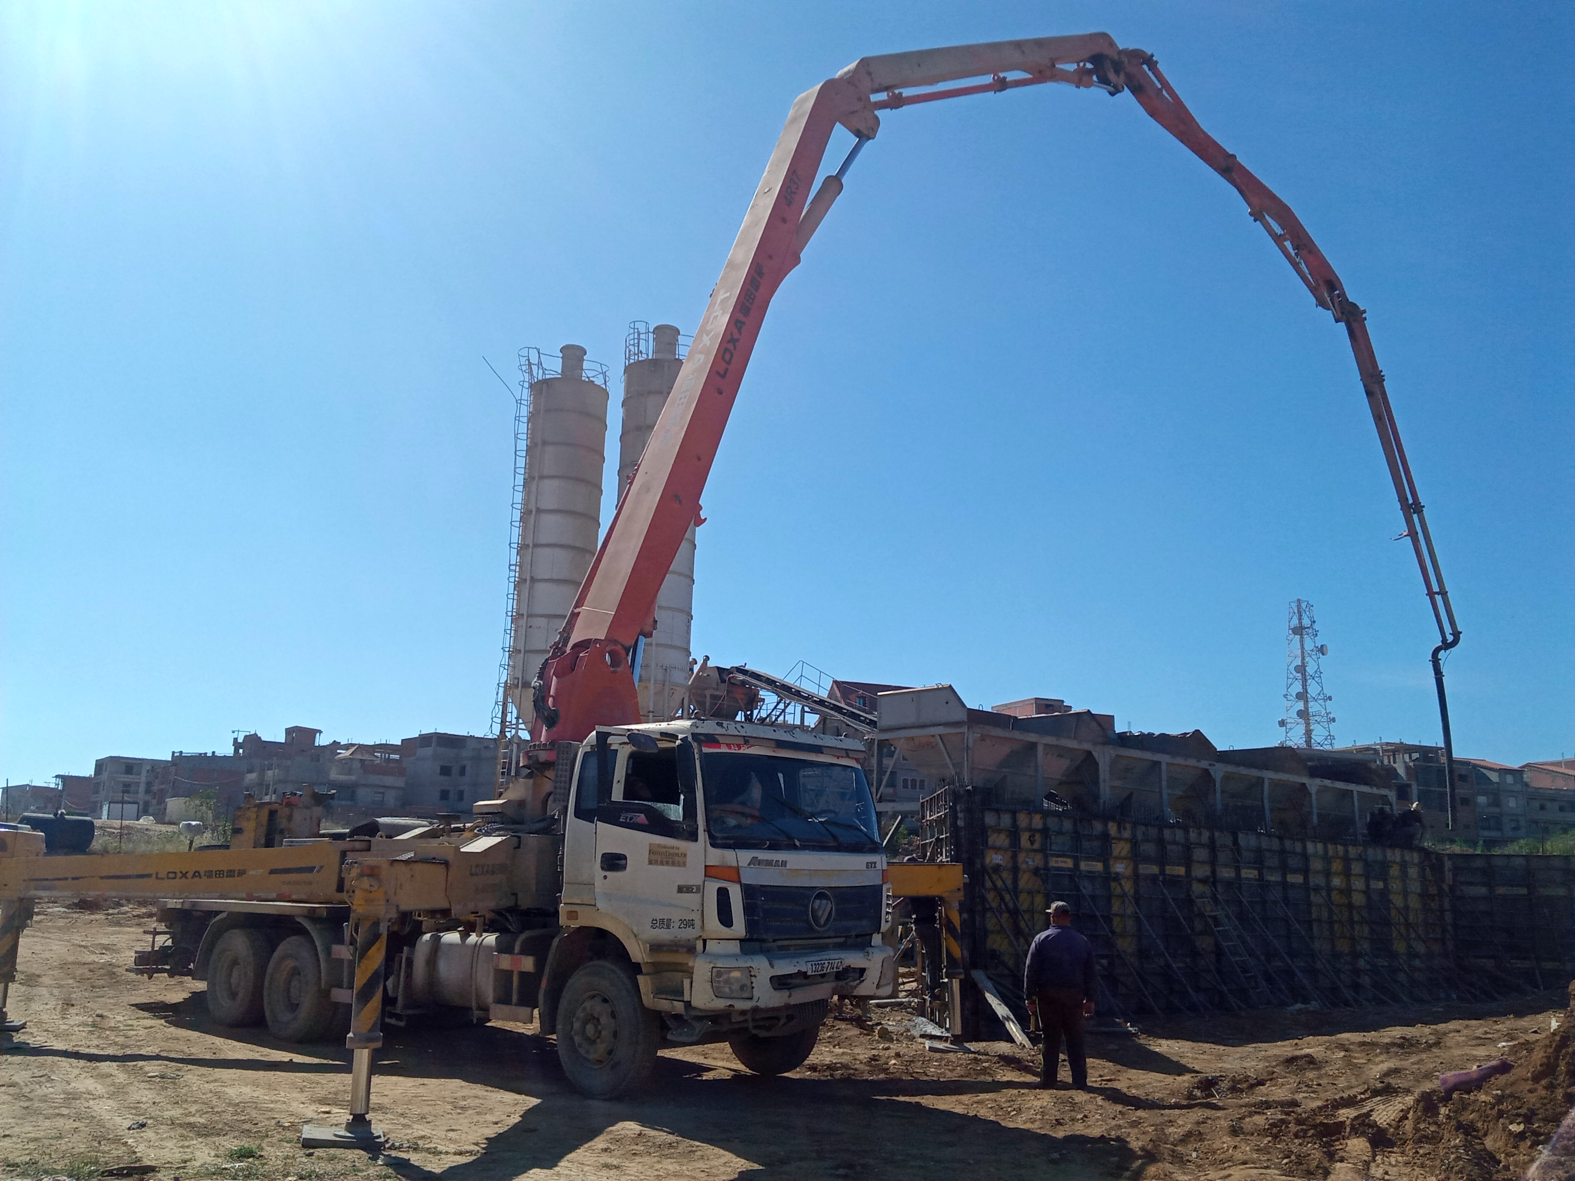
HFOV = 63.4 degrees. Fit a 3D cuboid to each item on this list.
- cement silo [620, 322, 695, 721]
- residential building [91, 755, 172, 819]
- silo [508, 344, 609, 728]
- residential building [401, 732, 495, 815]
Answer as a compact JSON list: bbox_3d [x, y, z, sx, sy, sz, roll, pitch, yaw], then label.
[{"bbox_3d":[-4.621,-1.434,44.490,2.900,16.950,2.900,2,-14,0],"label":"cement silo"},{"bbox_3d":[-100.226,30.863,194.697,8.600,9.400,9.500,11,-17,-34],"label":"residential building"},{"bbox_3d":[-8.276,-1.086,45.776,2.900,16.670,2.900,8,-16,-24],"label":"silo"},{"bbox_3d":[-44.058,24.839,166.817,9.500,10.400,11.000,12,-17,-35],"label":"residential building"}]

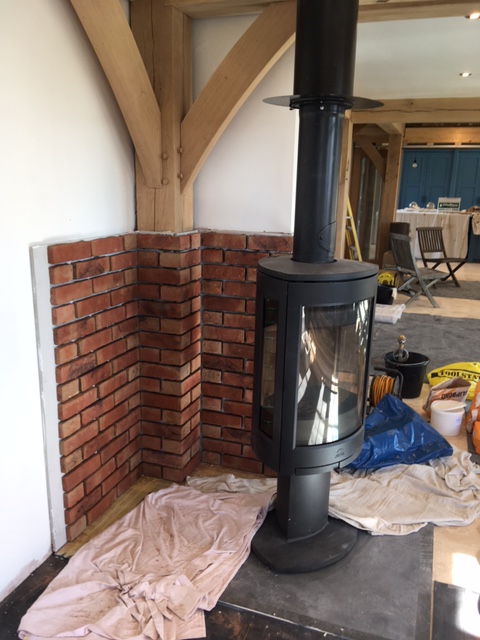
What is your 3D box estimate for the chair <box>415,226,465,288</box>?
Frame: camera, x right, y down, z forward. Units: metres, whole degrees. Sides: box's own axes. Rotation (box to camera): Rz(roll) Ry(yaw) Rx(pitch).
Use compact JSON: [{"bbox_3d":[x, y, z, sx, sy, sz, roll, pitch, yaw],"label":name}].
[{"bbox_3d":[3.200,-0.983,8.540,0.480,0.890,0.580,-5,15,-25],"label":"chair"}]

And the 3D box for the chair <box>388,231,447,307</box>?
[{"bbox_3d":[2.345,-0.657,7.110,0.580,0.890,0.480,-2,14,-14],"label":"chair"}]

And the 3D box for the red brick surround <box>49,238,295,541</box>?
[{"bbox_3d":[-0.236,0.263,2.287,0.675,1.190,0.815,6,15,20],"label":"red brick surround"}]

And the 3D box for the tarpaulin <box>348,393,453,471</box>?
[{"bbox_3d":[0.825,0.600,3.090,0.660,0.210,0.570,-2,14,-12],"label":"tarpaulin"}]

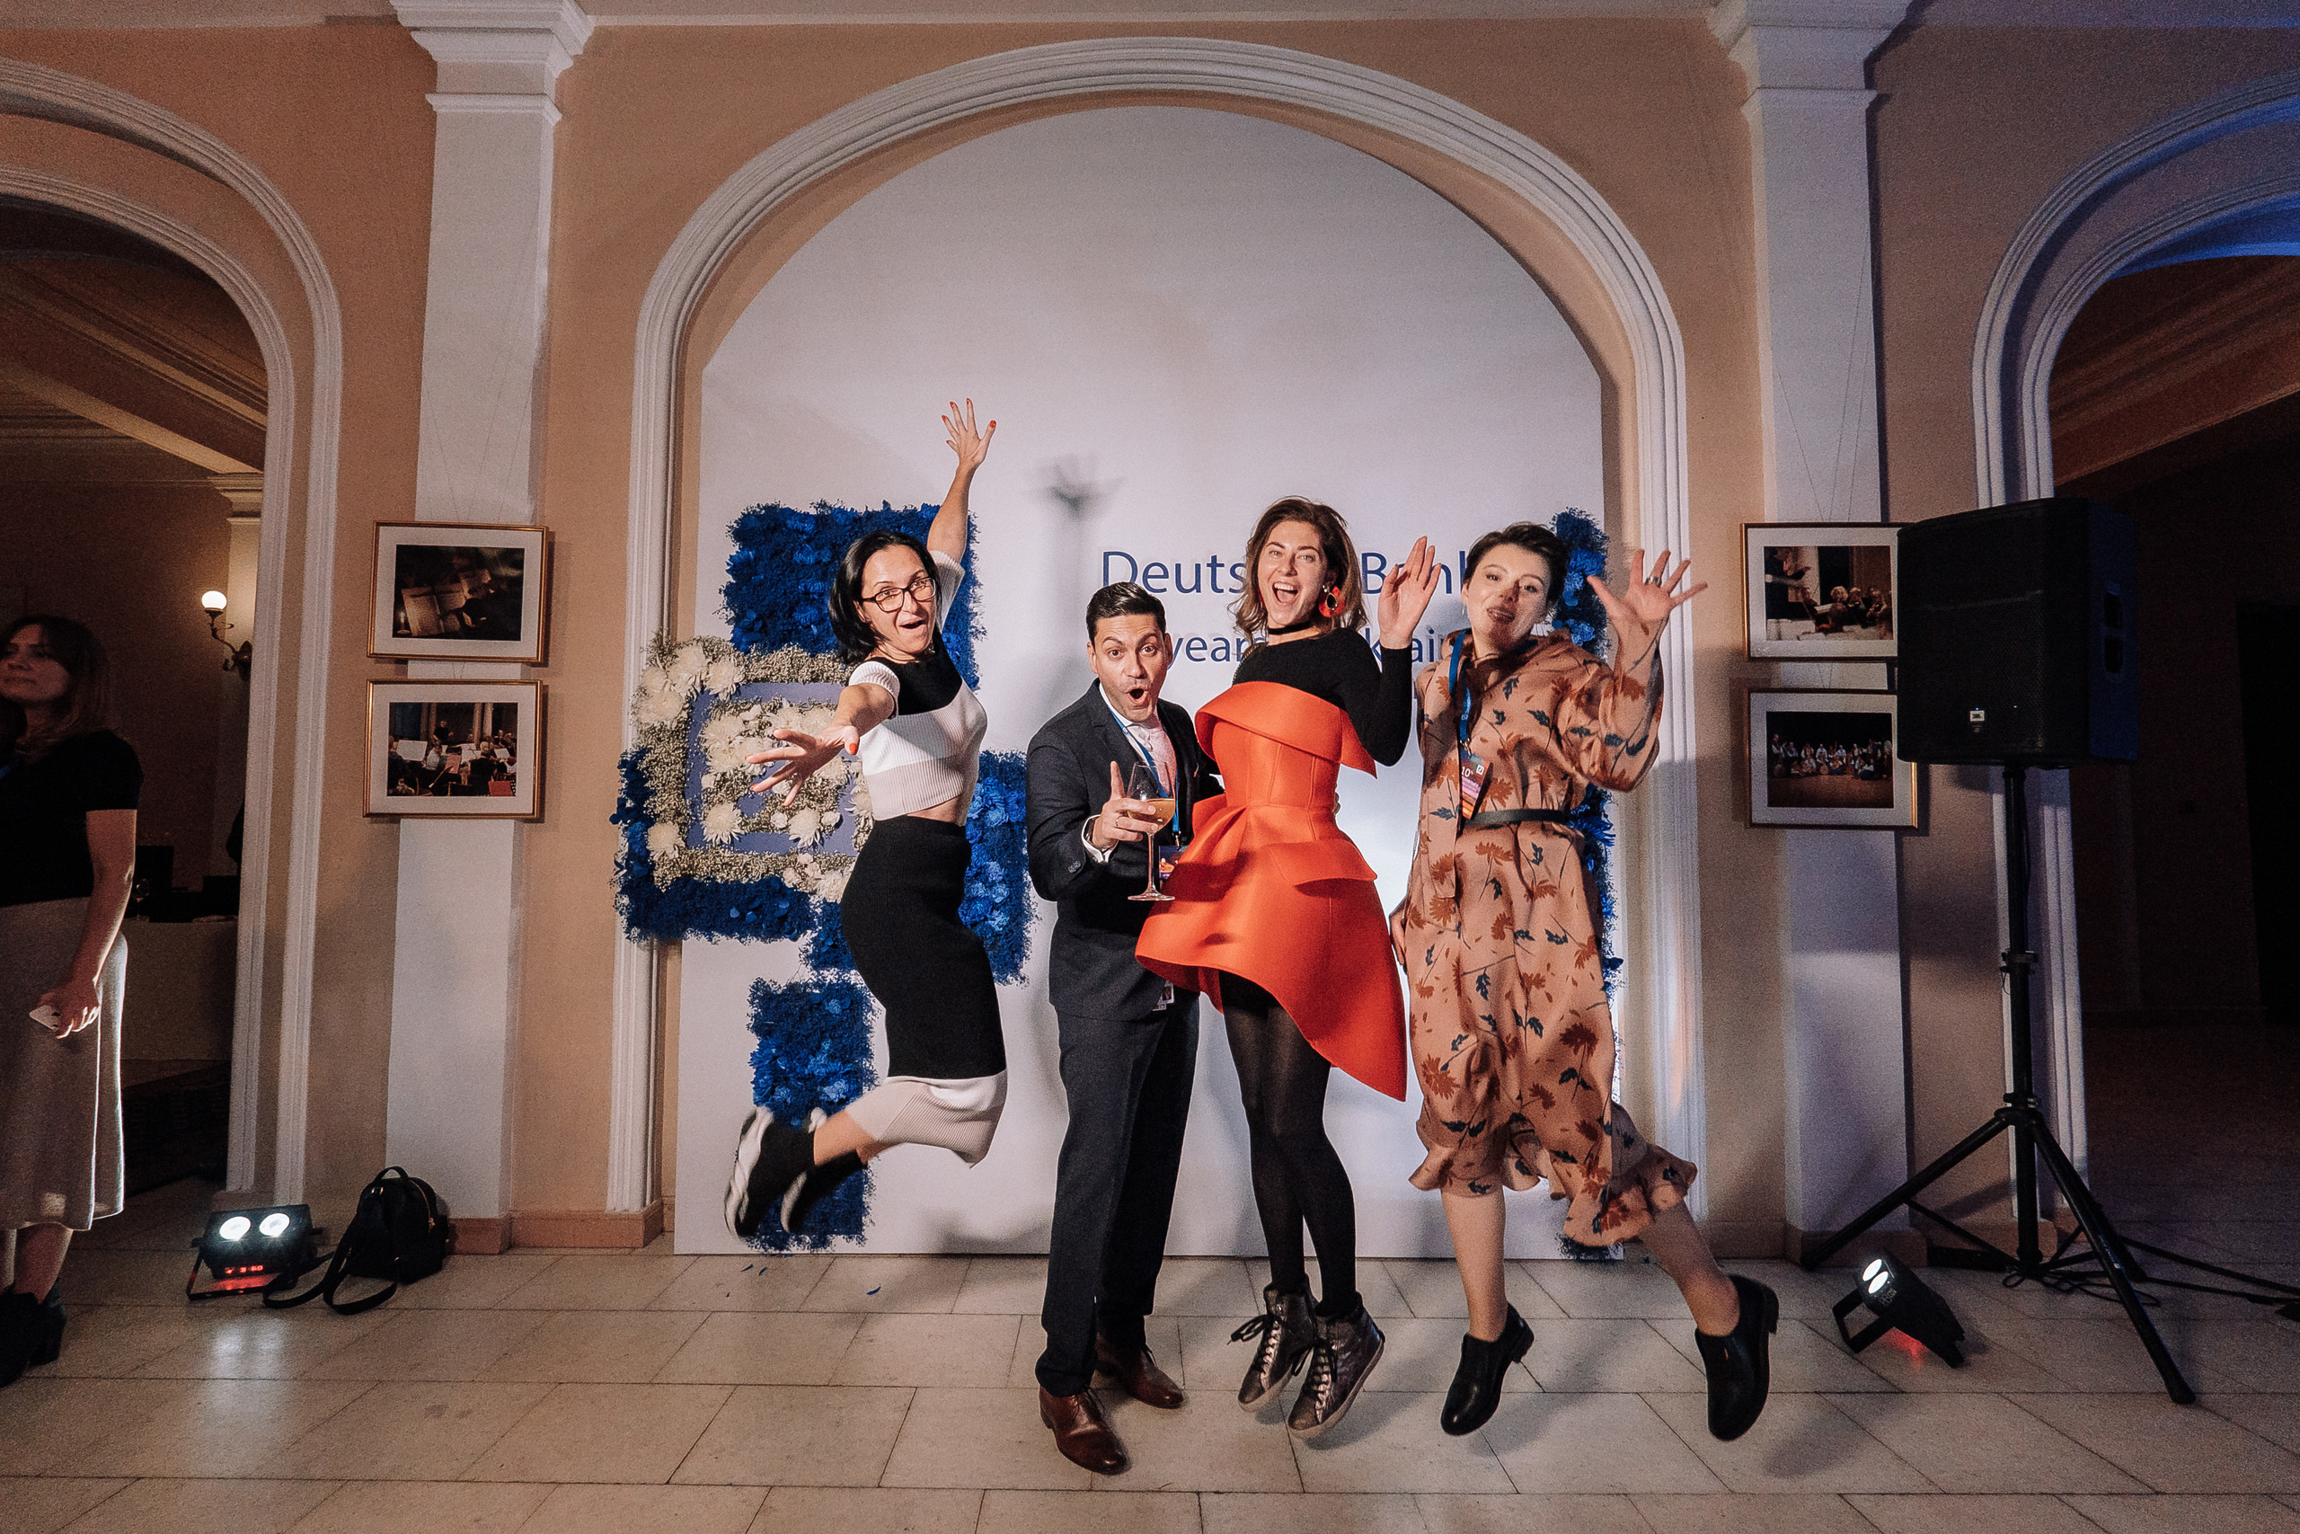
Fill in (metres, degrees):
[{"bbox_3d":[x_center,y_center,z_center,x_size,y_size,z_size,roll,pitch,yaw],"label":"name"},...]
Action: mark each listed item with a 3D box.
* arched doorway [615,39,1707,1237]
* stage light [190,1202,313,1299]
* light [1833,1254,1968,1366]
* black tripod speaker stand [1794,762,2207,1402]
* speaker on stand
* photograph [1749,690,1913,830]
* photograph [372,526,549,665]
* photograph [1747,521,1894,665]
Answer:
[{"bbox_3d":[0.031,-0.428,3.029,3.240,3.720,0.260,0,-3,0],"label":"arched doorway"},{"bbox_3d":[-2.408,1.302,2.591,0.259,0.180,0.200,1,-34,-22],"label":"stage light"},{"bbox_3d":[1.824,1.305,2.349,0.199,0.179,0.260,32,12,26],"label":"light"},{"bbox_3d":[2.366,0.706,2.608,0.770,1.420,0.770,2,-4,-31],"label":"black tripod speaker stand"},{"bbox_3d":[2.367,0.377,2.627,0.770,2.080,0.770,2,-4,-31],"label":"speaker on stand"},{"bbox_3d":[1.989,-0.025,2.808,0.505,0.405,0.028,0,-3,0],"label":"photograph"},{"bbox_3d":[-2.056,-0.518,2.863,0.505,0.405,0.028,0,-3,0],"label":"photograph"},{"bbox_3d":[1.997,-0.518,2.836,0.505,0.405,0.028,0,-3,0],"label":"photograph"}]

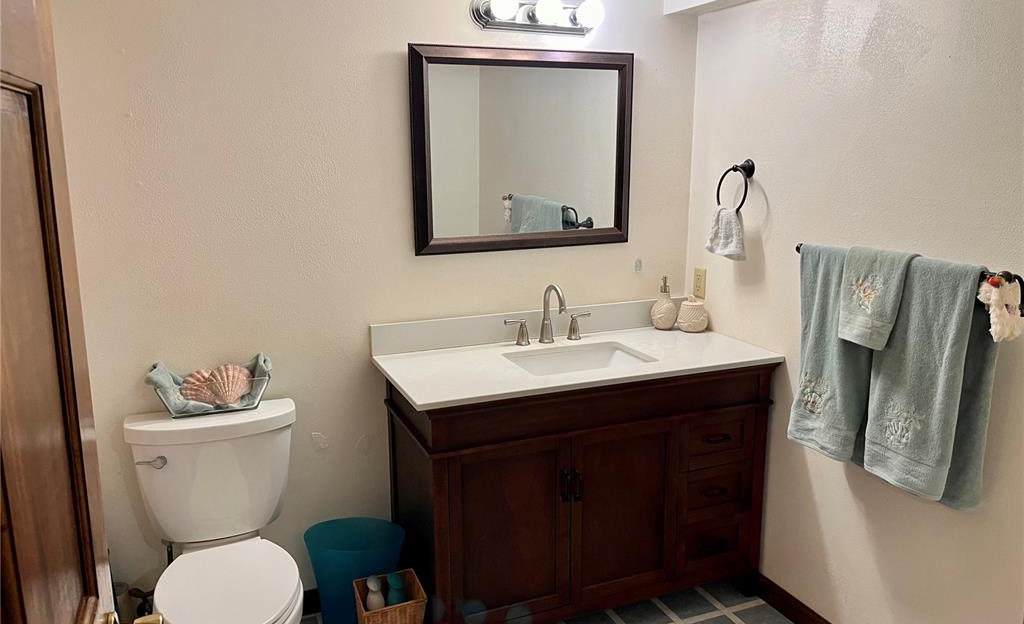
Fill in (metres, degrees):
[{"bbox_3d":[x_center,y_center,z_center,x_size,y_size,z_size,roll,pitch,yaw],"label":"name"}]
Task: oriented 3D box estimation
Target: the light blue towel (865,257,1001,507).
[{"bbox_3d":[1.028,0.167,1.895,0.110,0.604,0.297,-5,13,-22],"label":"light blue towel"}]

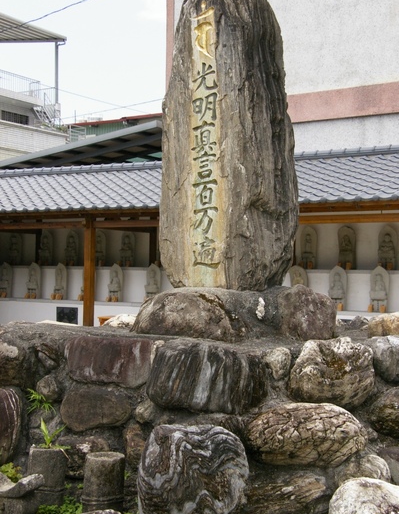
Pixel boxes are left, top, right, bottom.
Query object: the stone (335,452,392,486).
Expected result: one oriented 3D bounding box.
[{"bbox_3d":[0.922,1.219,4.900,0.320,0.230,0.250,0,0,0],"label":"stone"}]

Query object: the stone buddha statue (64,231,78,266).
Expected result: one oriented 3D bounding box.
[{"bbox_3d":[-2.569,-0.171,17.403,0.280,0.720,0.170,0,0,31],"label":"stone buddha statue"}]

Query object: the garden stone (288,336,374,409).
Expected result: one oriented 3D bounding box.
[{"bbox_3d":[0.762,0.667,5.000,0.460,0.390,0.380,0,0,10],"label":"garden stone"}]

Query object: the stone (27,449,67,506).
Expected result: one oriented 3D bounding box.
[{"bbox_3d":[-0.839,1.204,4.750,0.210,0.300,0.210,0,0,0],"label":"stone"}]

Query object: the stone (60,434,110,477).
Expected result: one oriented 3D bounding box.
[{"bbox_3d":[-0.625,1.094,4.750,0.290,0.240,0.240,0,0,0],"label":"stone"}]

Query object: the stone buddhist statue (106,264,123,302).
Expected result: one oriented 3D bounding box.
[{"bbox_3d":[-1.401,0.429,14.405,0.250,0.630,0.160,0,0,30],"label":"stone buddhist statue"}]

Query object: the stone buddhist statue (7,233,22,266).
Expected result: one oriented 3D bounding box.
[{"bbox_3d":[-3.458,-0.140,16.187,0.250,0.610,0.160,0,0,30],"label":"stone buddhist statue"}]

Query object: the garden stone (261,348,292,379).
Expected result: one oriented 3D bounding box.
[{"bbox_3d":[0.489,0.676,5.500,0.200,0.200,0.180,0,0,0],"label":"garden stone"}]

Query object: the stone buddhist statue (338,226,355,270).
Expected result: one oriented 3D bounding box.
[{"bbox_3d":[2.085,-0.134,12.200,0.240,0.620,0.170,0,0,29],"label":"stone buddhist statue"}]

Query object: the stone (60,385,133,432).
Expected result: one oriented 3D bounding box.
[{"bbox_3d":[-0.595,0.875,5.000,0.390,0.250,0.300,0,0,15],"label":"stone"}]

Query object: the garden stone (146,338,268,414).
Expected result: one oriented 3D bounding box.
[{"bbox_3d":[0.045,0.664,4.850,0.670,0.420,0.420,0,0,0],"label":"garden stone"}]

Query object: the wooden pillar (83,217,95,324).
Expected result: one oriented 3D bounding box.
[{"bbox_3d":[-1.713,0.442,13.420,0.125,2.170,0.125,0,0,30],"label":"wooden pillar"}]

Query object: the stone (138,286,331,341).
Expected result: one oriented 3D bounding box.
[{"bbox_3d":[0.208,0.340,5.300,1.150,0.310,0.700,0,0,22],"label":"stone"}]

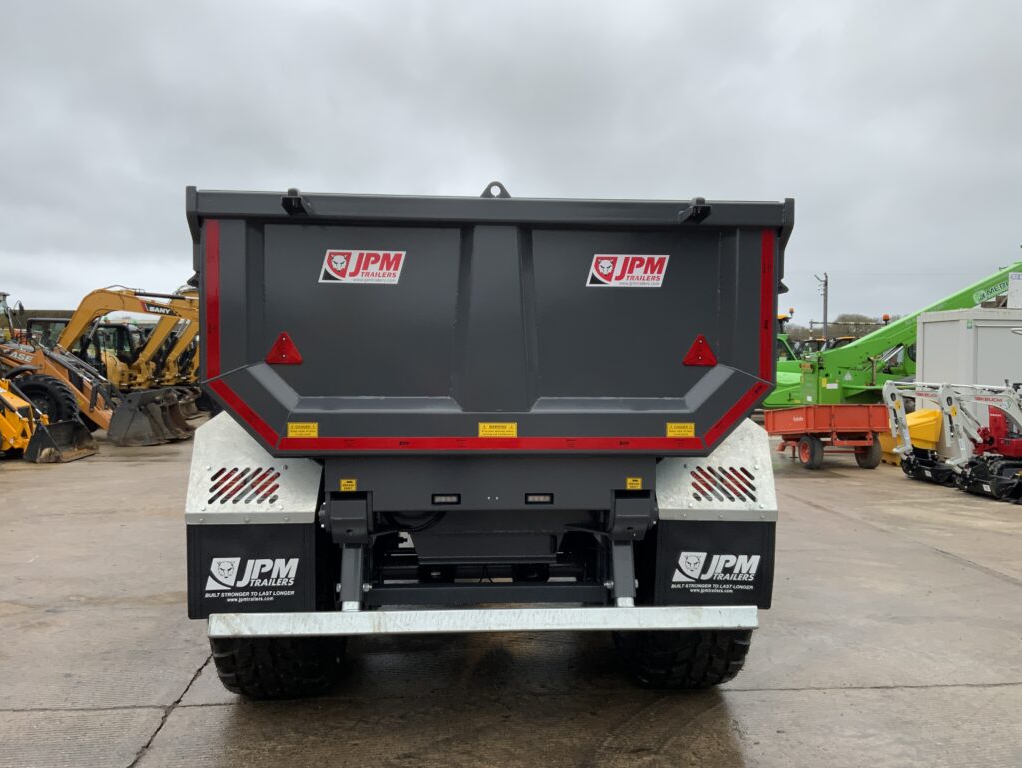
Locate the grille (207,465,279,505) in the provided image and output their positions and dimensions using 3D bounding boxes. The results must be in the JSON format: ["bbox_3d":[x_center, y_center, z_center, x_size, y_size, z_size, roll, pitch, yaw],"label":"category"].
[{"bbox_3d":[-1.118,0.429,3.600,0.302,0.158,0.020,0,-23,-5],"label":"grille"}]

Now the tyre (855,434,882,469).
[{"bbox_3d":[5.659,1.084,13.580,0.200,0.525,0.525,0,1,-6],"label":"tyre"}]

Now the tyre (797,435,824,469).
[{"bbox_3d":[4.724,1.078,13.500,0.200,0.525,0.525,0,1,-6],"label":"tyre"}]

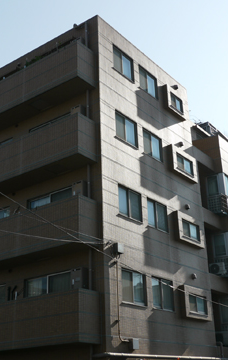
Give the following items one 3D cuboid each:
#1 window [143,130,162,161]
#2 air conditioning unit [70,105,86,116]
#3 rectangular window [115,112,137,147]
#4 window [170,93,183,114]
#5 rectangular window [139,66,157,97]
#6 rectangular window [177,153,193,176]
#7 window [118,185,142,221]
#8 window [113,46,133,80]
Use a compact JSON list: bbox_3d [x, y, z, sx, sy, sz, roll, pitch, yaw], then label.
[{"bbox_3d":[1.490,-1.355,20.701,0.120,1.062,1.331,-18,-27,33],"label":"window"},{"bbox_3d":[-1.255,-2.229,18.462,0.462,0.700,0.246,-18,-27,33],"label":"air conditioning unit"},{"bbox_3d":[0.432,-1.855,19.397,0.120,1.062,1.363,-18,-27,33],"label":"rectangular window"},{"bbox_3d":[2.724,-3.372,23.137,0.120,0.695,0.990,-18,-27,33],"label":"window"},{"bbox_3d":[1.392,-4.024,21.805,0.120,1.062,1.331,-18,-27,33],"label":"rectangular window"},{"bbox_3d":[2.964,-0.630,22.205,0.120,0.706,1.344,-18,-27,33],"label":"rectangular window"},{"bbox_3d":[0.530,0.813,18.293,0.120,1.062,1.363,-18,-27,33],"label":"window"},{"bbox_3d":[0.334,-4.524,20.502,0.120,1.062,1.363,-18,-27,33],"label":"window"}]

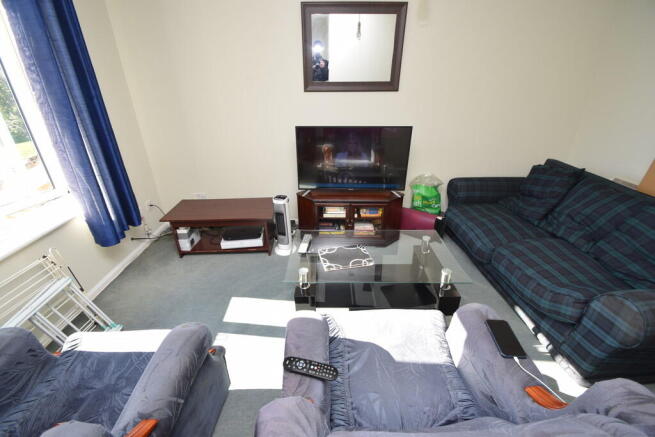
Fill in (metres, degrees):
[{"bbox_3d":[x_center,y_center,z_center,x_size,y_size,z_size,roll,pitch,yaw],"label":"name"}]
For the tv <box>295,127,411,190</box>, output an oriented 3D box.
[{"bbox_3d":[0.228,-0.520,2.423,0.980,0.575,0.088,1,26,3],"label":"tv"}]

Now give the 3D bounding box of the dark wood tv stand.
[{"bbox_3d":[0.219,-0.046,2.685,0.983,0.459,0.472,1,26,3],"label":"dark wood tv stand"}]

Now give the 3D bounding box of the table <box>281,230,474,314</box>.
[{"bbox_3d":[0.268,0.402,1.800,0.999,0.416,0.591,0,26,2],"label":"table"}]

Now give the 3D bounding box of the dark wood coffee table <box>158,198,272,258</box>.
[{"bbox_3d":[-0.941,0.085,2.515,0.902,0.386,0.475,-2,26,-3],"label":"dark wood coffee table"}]

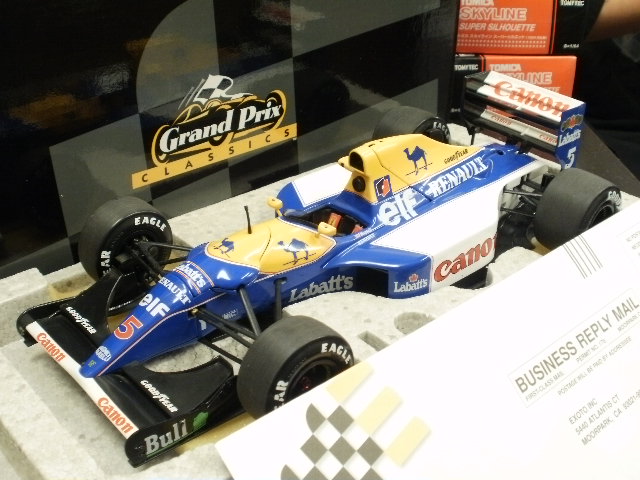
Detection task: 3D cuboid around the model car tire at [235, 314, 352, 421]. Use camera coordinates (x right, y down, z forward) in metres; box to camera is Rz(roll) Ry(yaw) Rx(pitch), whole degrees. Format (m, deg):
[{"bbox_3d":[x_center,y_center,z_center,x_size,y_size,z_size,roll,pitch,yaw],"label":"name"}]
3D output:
[{"bbox_3d":[-0.007,0.042,0.253,0.036,0.036,0.015,-24,38,-35],"label":"model car tire"}]

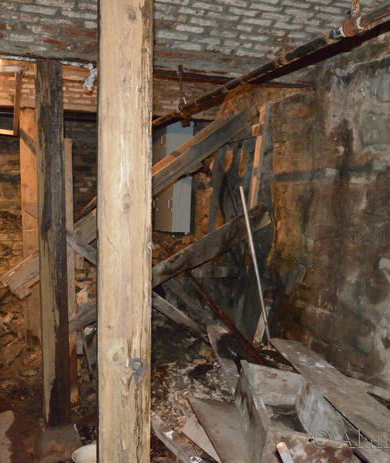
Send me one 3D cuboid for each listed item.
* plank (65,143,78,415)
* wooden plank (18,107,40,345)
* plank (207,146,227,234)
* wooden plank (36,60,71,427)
[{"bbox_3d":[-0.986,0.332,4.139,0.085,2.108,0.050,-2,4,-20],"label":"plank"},{"bbox_3d":[-1.779,-0.028,5.703,0.190,2.557,0.190,-2,4,-20],"label":"wooden plank"},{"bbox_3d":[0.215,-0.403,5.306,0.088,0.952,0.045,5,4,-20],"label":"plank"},{"bbox_3d":[-0.953,0.098,3.522,0.160,2.406,0.160,-2,4,-20],"label":"wooden plank"}]

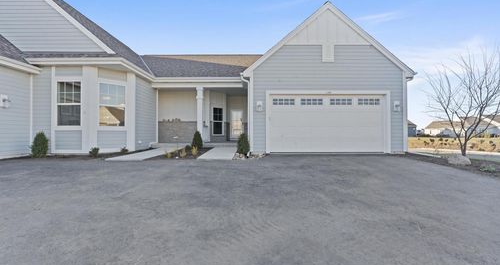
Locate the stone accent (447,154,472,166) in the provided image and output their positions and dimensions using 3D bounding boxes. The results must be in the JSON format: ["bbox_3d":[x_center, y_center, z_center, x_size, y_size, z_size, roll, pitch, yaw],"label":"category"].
[{"bbox_3d":[5.770,0.765,6.100,0.570,0.260,0.430,0,0,-1],"label":"stone accent"}]

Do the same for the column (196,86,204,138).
[{"bbox_3d":[-2.660,-0.880,11.850,0.360,2.960,0.360,0,0,-1],"label":"column"}]

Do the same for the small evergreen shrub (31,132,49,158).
[{"bbox_3d":[-7.420,0.440,7.850,0.490,0.900,0.490,0,0,-1],"label":"small evergreen shrub"}]

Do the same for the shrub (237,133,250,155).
[{"bbox_3d":[-0.240,0.470,8.800,0.500,0.840,0.500,0,0,-1],"label":"shrub"}]

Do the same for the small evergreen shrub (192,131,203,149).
[{"bbox_3d":[-2.490,0.370,10.650,0.500,0.830,0.500,0,0,-1],"label":"small evergreen shrub"}]

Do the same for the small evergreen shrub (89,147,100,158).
[{"bbox_3d":[-5.570,0.710,7.950,0.350,0.360,0.350,0,0,-1],"label":"small evergreen shrub"}]

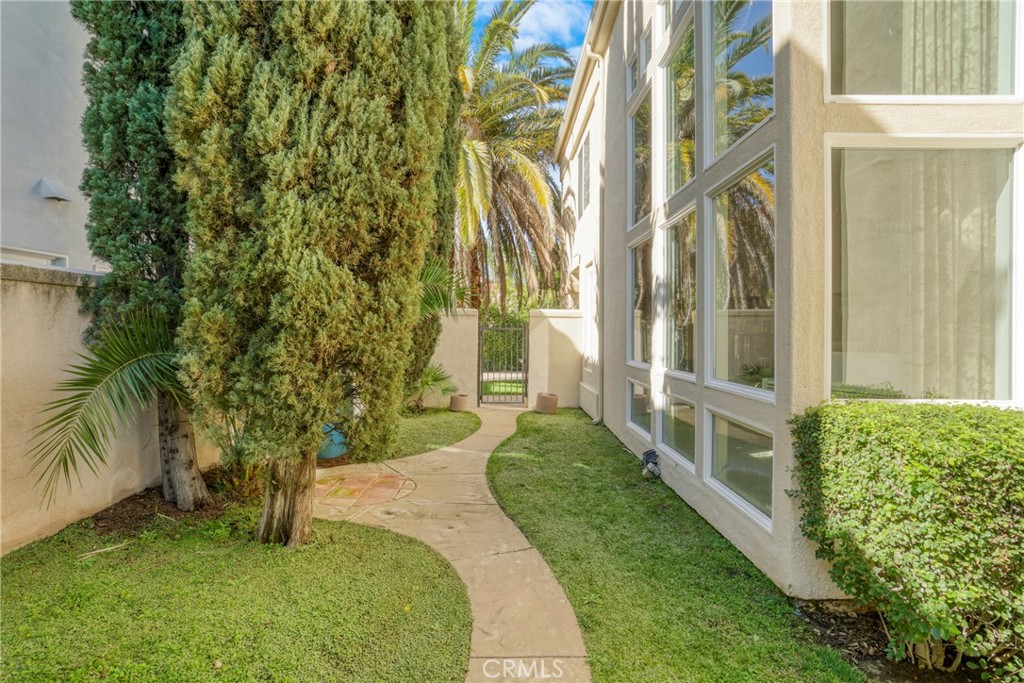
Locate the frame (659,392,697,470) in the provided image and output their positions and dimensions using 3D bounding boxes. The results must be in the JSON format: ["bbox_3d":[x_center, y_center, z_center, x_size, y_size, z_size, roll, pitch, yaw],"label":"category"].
[{"bbox_3d":[1.564,0.812,4.832,0.100,0.595,1.070,0,1,-1],"label":"frame"}]

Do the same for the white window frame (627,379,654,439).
[{"bbox_3d":[1.557,0.790,6.150,0.080,0.590,1.080,0,1,0],"label":"white window frame"}]

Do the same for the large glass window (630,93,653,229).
[{"bbox_3d":[1.562,-2.160,6.130,0.080,1.470,1.060,0,1,0],"label":"large glass window"}]

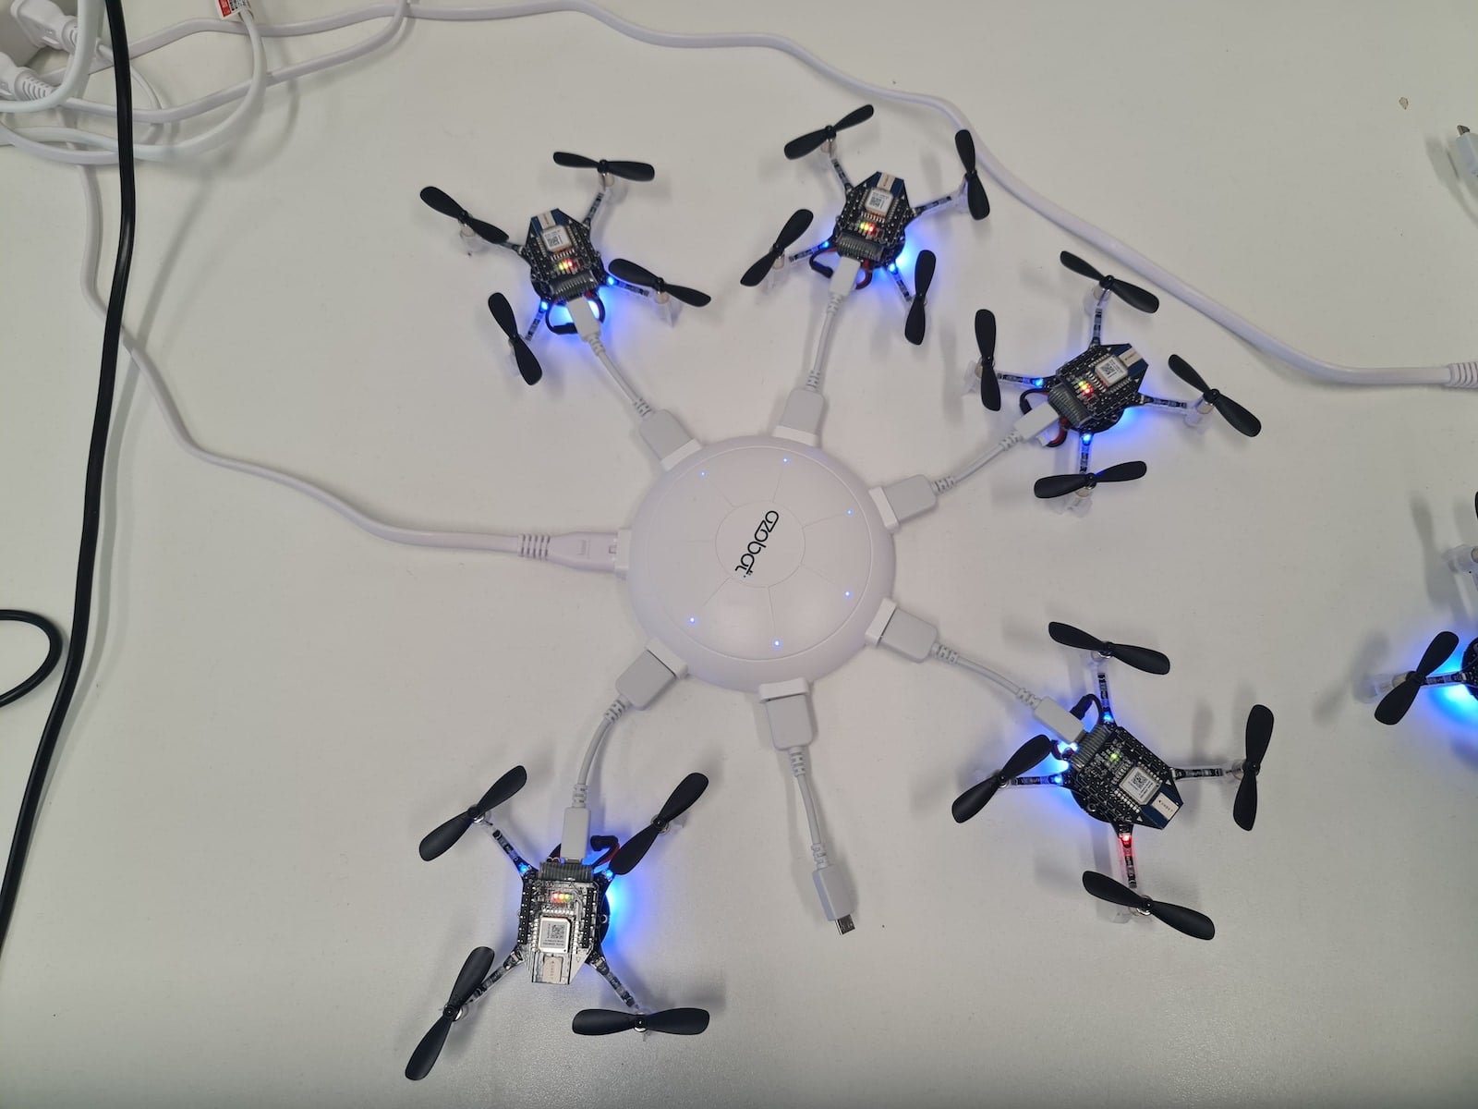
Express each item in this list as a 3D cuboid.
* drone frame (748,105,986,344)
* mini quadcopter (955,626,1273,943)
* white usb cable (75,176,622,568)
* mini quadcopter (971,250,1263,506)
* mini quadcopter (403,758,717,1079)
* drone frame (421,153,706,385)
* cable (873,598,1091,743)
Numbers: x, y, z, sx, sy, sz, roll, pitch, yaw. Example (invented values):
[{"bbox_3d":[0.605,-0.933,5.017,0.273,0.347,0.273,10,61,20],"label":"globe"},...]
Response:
[{"bbox_3d":[0.058,-0.144,0.473,0.094,0.030,0.111,22,73,7],"label":"drone frame"},{"bbox_3d":[0.140,0.083,0.397,0.109,0.030,0.108,41,76,12],"label":"mini quadcopter"},{"bbox_3d":[-0.197,-0.064,0.457,0.324,0.012,0.077,35,75,11],"label":"white usb cable"},{"bbox_3d":[0.144,-0.065,0.448,0.099,0.030,0.107,-33,75,-10],"label":"mini quadcopter"},{"bbox_3d":[-0.061,0.130,0.380,0.105,0.030,0.105,3,72,1],"label":"mini quadcopter"},{"bbox_3d":[-0.073,-0.126,0.468,0.099,0.030,0.108,-22,73,-7],"label":"drone frame"},{"bbox_3d":[0.091,0.046,0.413,0.088,0.015,0.019,30,74,9],"label":"cable"}]

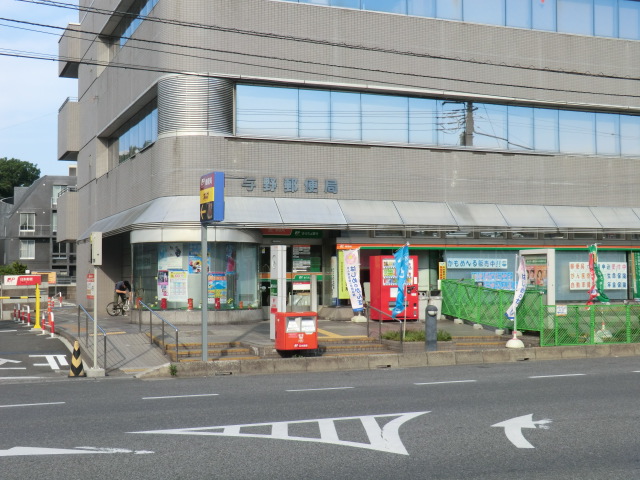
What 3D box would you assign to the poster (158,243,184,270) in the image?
[{"bbox_3d":[-3.972,0.441,23.242,0.740,0.730,0.030,-1,-2,13],"label":"poster"}]

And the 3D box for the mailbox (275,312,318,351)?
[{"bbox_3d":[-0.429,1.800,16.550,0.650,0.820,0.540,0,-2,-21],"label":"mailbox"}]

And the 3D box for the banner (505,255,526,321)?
[{"bbox_3d":[4.184,1.017,18.600,0.400,1.400,0.240,0,-2,-14],"label":"banner"}]

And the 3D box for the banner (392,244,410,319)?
[{"bbox_3d":[1.819,0.926,19.400,0.450,1.620,0.220,0,-2,0],"label":"banner"}]

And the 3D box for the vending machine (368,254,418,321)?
[{"bbox_3d":[2.125,1.385,24.790,1.150,1.830,0.745,0,-2,-21],"label":"vending machine"}]

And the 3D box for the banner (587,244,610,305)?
[{"bbox_3d":[7.692,0.980,24.000,0.620,1.700,0.250,0,-2,-9],"label":"banner"}]

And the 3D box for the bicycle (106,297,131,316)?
[{"bbox_3d":[-6.956,2.283,31.000,1.450,0.880,0.500,0,-2,-12],"label":"bicycle"}]

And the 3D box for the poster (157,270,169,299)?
[{"bbox_3d":[-4.227,1.202,23.324,0.340,0.790,0.030,-1,-2,22],"label":"poster"}]

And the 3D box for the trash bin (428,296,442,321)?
[{"bbox_3d":[3.294,1.901,25.005,0.360,0.800,0.340,0,-2,-21],"label":"trash bin"}]

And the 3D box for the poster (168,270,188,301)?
[{"bbox_3d":[-3.779,1.221,23.210,0.570,0.840,0.030,-1,-2,6],"label":"poster"}]

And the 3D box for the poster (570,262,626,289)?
[{"bbox_3d":[9.203,1.201,28.684,2.310,0.900,0.040,0,-2,-21],"label":"poster"}]

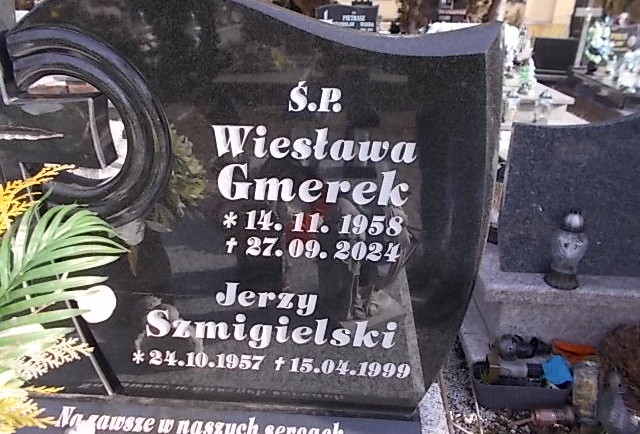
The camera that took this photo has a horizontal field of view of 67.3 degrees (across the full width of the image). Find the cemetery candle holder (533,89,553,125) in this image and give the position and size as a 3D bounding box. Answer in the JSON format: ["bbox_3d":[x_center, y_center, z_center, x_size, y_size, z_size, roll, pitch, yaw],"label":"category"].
[{"bbox_3d":[1.750,-0.857,3.750,0.115,0.270,0.115,1,24,3],"label":"cemetery candle holder"}]

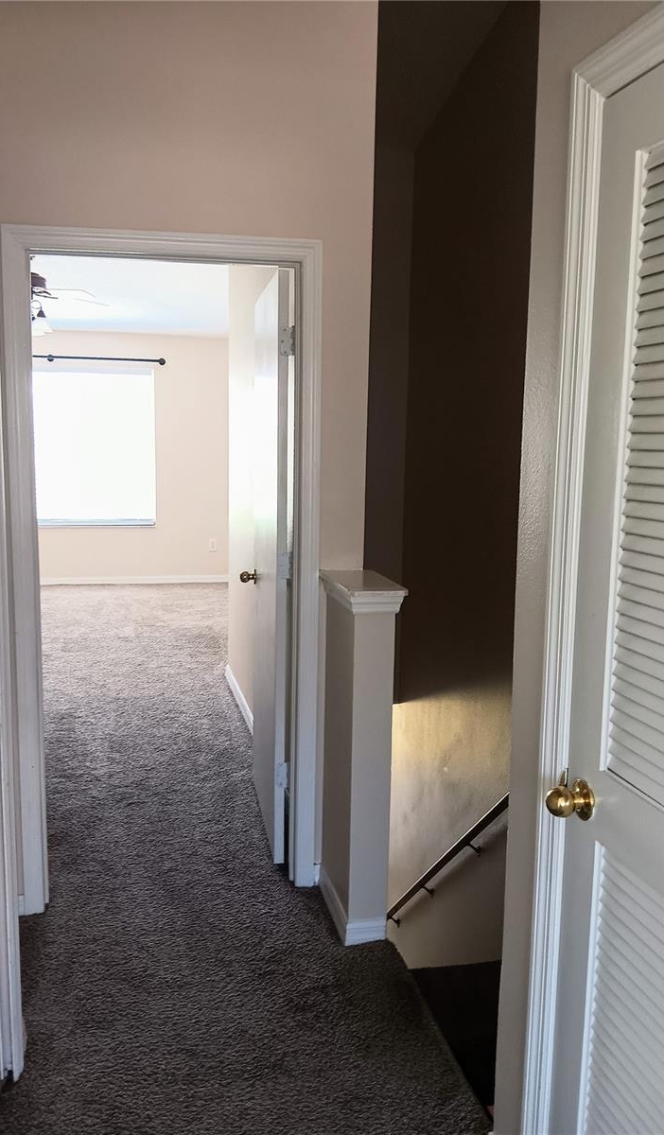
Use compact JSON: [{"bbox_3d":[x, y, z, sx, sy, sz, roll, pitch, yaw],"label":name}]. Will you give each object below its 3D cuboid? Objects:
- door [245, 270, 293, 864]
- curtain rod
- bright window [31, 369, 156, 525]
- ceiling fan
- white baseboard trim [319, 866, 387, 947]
[{"bbox_3d":[-0.237,-0.005,3.250,0.036,2.013,0.780,0,8,-10],"label":"door"},{"bbox_3d":[-2.675,-2.028,8.250,2.100,0.065,0.100,-1,8,-13],"label":"curtain rod"},{"bbox_3d":[-2.713,-1.182,8.448,1.900,1.534,0.110,-1,8,-13],"label":"bright window"},{"bbox_3d":[-1.853,-1.587,5.100,1.280,0.420,1.280,-1,8,-13],"label":"ceiling fan"},{"bbox_3d":[0.067,1.080,2.761,0.133,0.078,0.343,-1,8,-13],"label":"white baseboard trim"}]

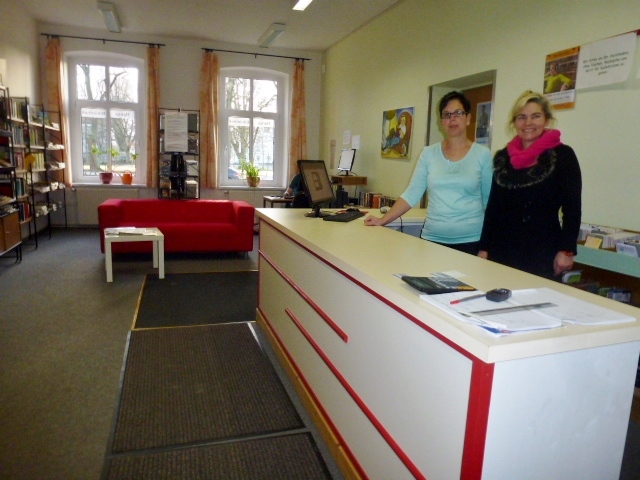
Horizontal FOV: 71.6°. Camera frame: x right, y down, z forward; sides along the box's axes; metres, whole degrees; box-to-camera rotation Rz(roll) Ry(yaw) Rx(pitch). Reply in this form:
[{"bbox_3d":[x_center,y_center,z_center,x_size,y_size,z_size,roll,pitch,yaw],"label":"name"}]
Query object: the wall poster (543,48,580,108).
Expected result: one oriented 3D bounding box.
[{"bbox_3d":[1.814,-1.196,3.345,0.010,0.425,0.300,-1,11,-19],"label":"wall poster"}]

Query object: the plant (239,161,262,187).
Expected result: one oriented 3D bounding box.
[{"bbox_3d":[-1.287,-1.217,8.255,0.420,0.479,0.360,-1,11,-19],"label":"plant"}]

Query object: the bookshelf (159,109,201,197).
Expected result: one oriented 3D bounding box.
[{"bbox_3d":[-2.413,-1.184,7.648,0.677,2.059,0.300,-1,11,-19],"label":"bookshelf"}]

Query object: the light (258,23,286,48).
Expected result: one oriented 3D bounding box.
[{"bbox_3d":[-0.822,-3.394,7.404,0.200,0.120,1.170,-1,11,-19],"label":"light"}]

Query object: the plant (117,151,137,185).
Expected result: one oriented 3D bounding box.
[{"bbox_3d":[-3.290,-1.225,7.585,0.315,0.566,0.280,-1,11,-19],"label":"plant"}]

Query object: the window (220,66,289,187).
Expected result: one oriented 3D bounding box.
[{"bbox_3d":[-1.193,-2.041,8.154,1.283,2.142,0.200,-1,11,-19],"label":"window"}]

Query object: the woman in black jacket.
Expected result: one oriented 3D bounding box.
[{"bbox_3d":[1.043,0.096,2.281,0.470,1.650,0.320,7,11,23],"label":"woman in black jacket"}]

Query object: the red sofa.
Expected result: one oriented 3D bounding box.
[{"bbox_3d":[-1.868,-0.154,5.946,1.800,0.660,0.880,-1,11,-19],"label":"red sofa"}]

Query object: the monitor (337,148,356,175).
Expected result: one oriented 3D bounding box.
[{"bbox_3d":[0.398,-1.119,6.421,0.200,0.385,0.400,-3,11,-29],"label":"monitor"}]

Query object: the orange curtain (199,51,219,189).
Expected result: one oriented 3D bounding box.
[{"bbox_3d":[-1.941,-2.078,7.782,0.333,2.357,0.120,-1,11,-19],"label":"orange curtain"}]

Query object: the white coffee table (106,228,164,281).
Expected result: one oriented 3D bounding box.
[{"bbox_3d":[-1.970,0.152,4.786,0.550,0.450,0.550,-1,11,-19],"label":"white coffee table"}]

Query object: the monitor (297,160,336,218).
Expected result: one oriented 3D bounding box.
[{"bbox_3d":[-0.015,-0.378,3.308,0.200,0.400,0.410,6,11,23],"label":"monitor"}]

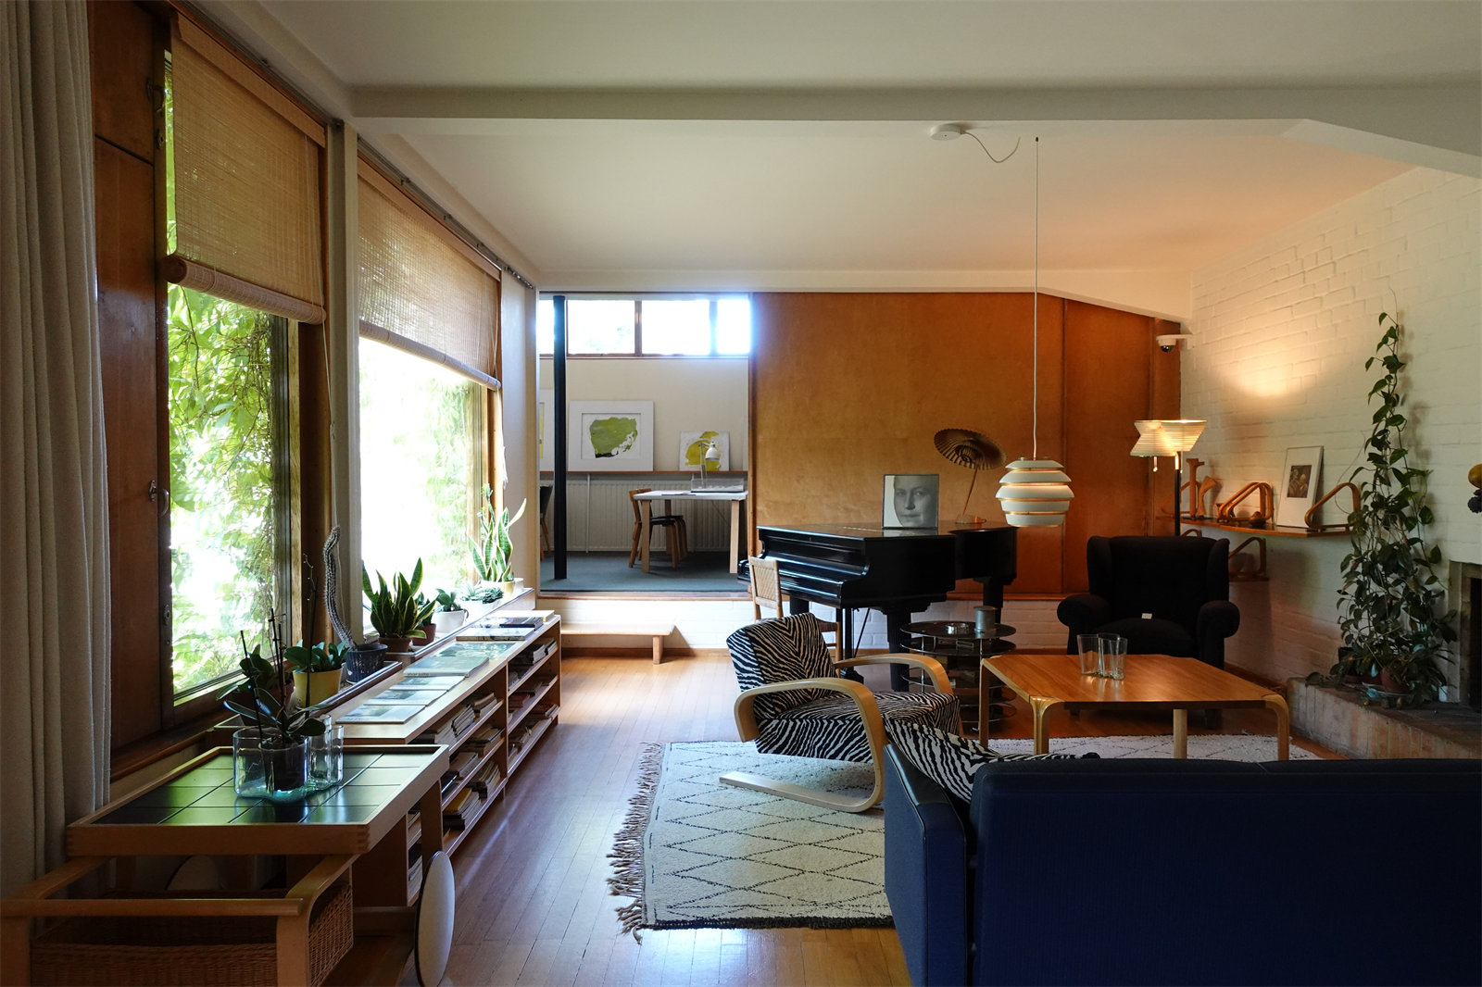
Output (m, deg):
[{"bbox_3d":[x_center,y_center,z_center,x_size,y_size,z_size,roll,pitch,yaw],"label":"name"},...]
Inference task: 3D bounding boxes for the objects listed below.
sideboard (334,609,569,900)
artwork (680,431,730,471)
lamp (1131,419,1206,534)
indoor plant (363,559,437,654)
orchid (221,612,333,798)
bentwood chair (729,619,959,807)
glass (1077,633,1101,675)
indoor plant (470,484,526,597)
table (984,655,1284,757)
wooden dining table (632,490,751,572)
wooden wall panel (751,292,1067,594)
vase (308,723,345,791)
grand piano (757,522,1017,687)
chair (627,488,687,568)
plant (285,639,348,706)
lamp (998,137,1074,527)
[{"bbox_3d":[-1.179,1.015,4.261,0.332,0.599,2.467,0,2,0],"label":"sideboard"},{"bbox_3d":[-0.409,-0.488,11.240,0.564,0.453,0.030,0,-3,0],"label":"artwork"},{"bbox_3d":[2.750,0.372,6.343,0.480,1.700,0.460,0,1,0],"label":"lamp"},{"bbox_3d":[-1.427,0.466,4.152,0.300,0.390,0.270,0,1,0],"label":"indoor plant"},{"bbox_3d":[-1.148,0.512,2.464,0.227,0.443,0.206,0,2,0],"label":"orchid"},{"bbox_3d":[0.447,0.956,4.463,0.796,0.685,0.745,1,2,39],"label":"bentwood chair"},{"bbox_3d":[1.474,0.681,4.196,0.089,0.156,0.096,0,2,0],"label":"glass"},{"bbox_3d":[-1.498,0.287,6.086,0.307,0.665,0.282,0,2,0],"label":"indoor plant"},{"bbox_3d":[1.529,1.009,4.016,0.920,0.530,0.900,0,1,0],"label":"table"},{"bbox_3d":[-0.445,0.362,10.311,1.050,0.727,2.380,0,1,0],"label":"wooden dining table"},{"bbox_3d":[1.279,-0.386,7.563,2.391,2.301,0.060,0,2,0],"label":"wooden wall panel"},{"bbox_3d":[-1.072,0.672,2.561,0.090,0.153,0.090,0,1,0],"label":"vase"},{"bbox_3d":[1.176,0.743,6.743,1.932,1.007,1.450,-1,2,-21],"label":"grand piano"},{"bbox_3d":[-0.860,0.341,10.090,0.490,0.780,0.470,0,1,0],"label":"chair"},{"bbox_3d":[-1.380,0.580,3.244,0.190,0.210,0.180,0,1,0],"label":"plant"},{"bbox_3d":[1.248,-0.680,4.157,0.333,1.655,0.333,0,1,0],"label":"lamp"}]

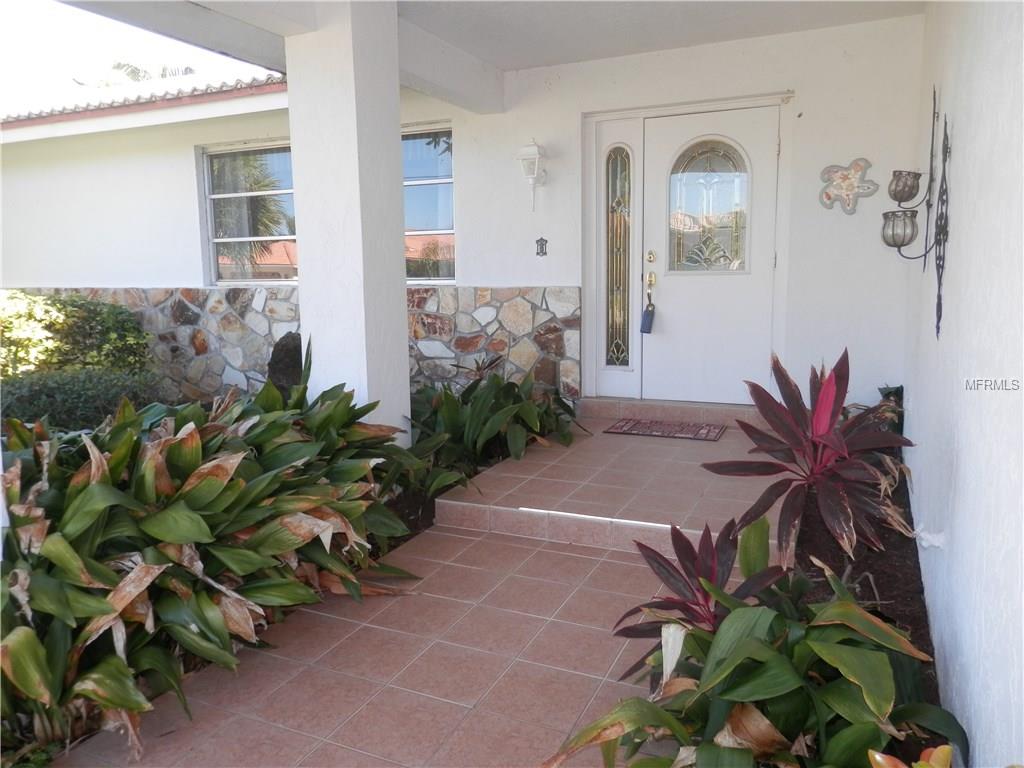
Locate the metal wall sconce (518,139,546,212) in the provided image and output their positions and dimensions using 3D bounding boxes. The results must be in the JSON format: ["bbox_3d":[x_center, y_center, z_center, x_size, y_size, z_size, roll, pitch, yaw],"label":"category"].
[{"bbox_3d":[0.179,-1.515,5.404,0.165,0.520,0.260,3,10,25],"label":"metal wall sconce"}]

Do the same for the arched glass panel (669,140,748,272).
[{"bbox_3d":[1.371,-1.244,5.178,0.555,0.900,0.040,3,10,25],"label":"arched glass panel"}]

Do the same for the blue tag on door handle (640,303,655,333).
[{"bbox_3d":[0.998,-0.484,5.419,0.080,0.225,0.045,11,13,24],"label":"blue tag on door handle"}]

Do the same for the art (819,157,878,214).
[{"bbox_3d":[2.126,-1.240,4.657,0.345,0.345,0.030,3,10,25],"label":"art"}]

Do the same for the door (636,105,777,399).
[{"bbox_3d":[1.388,-0.862,5.250,0.920,2.032,0.050,3,10,25],"label":"door"}]

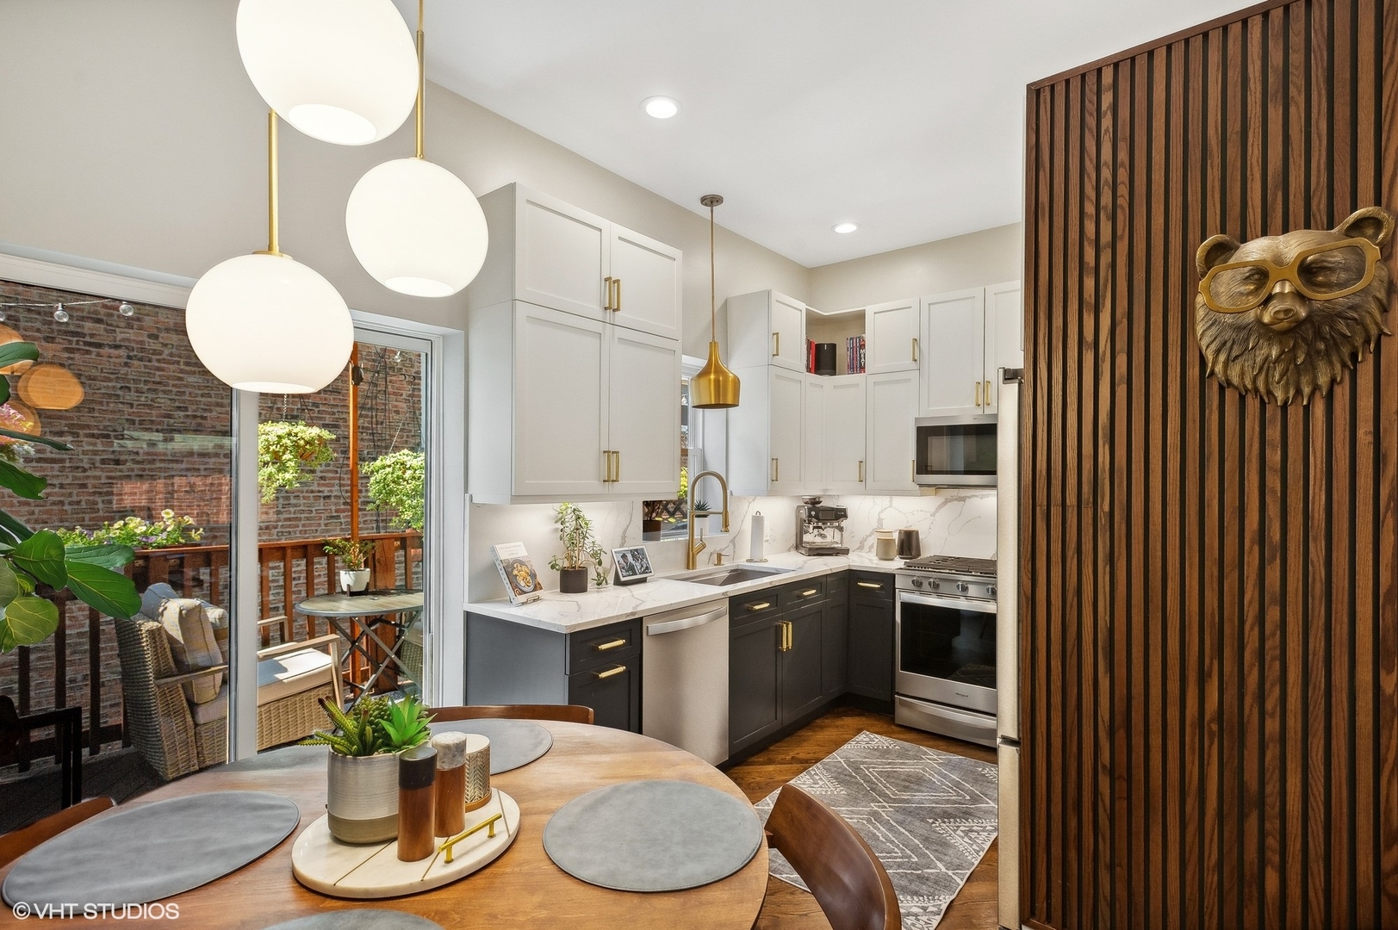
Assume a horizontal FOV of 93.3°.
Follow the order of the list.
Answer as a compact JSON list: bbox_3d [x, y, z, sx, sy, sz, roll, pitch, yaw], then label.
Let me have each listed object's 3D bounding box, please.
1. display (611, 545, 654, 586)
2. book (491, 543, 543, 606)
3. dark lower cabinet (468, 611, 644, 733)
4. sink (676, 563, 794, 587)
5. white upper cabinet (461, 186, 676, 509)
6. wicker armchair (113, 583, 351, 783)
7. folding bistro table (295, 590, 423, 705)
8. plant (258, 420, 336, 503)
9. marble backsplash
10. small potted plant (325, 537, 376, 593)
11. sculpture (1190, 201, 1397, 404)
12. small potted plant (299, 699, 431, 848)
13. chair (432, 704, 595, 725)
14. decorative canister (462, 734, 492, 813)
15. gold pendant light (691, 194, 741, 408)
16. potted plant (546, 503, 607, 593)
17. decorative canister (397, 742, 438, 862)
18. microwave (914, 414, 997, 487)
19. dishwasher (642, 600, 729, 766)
[{"bbox_3d":[-0.337,0.502,3.294,0.105,0.183,0.240,0,-1,39],"label":"display"},{"bbox_3d":[-0.766,0.457,2.809,0.026,0.256,0.200,-27,-9,16],"label":"book"},{"bbox_3d":[-0.605,1.053,2.714,0.645,0.880,0.385,0,-1,39],"label":"dark lower cabinet"},{"bbox_3d":[0.177,0.729,3.641,0.420,0.230,0.760,0,-1,39],"label":"sink"},{"bbox_3d":[-0.526,-0.468,3.060,0.320,1.256,1.000,0,-1,39],"label":"white upper cabinet"},{"bbox_3d":[-2.530,1.085,3.565,0.710,0.820,0.870,0,-1,39],"label":"wicker armchair"},{"bbox_3d":[-1.901,1.142,3.794,0.725,0.725,0.725,0,-1,39],"label":"folding bistro table"},{"bbox_3d":[-2.381,-0.022,3.850,0.500,0.485,0.470,1,-1,-32],"label":"plant"},{"bbox_3d":[0.561,0.376,3.347,1.650,0.456,2.845,0,-1,39],"label":"marble backsplash"},{"bbox_3d":[-2.096,0.605,3.975,0.250,0.330,0.260,0,-1,39],"label":"small potted plant"},{"bbox_3d":[1.398,-0.369,1.563,0.355,0.447,0.180,0,-1,39],"label":"sculpture"},{"bbox_3d":[-0.662,0.591,1.311,0.235,0.245,0.205,1,-1,-26],"label":"small potted plant"},{"bbox_3d":[-0.558,1.102,1.750,0.510,0.765,0.520,1,-1,-11],"label":"chair"},{"bbox_3d":[-0.482,0.634,1.358,0.100,0.117,0.100,0,-1,39],"label":"decorative canister"},{"bbox_3d":[0.083,-0.924,3.756,0.285,1.173,0.285,1,-1,0],"label":"gold pendant light"},{"bbox_3d":[-0.566,0.383,3.092,0.205,0.410,0.240,0,-1,39],"label":"potted plant"},{"bbox_3d":[-0.519,0.625,1.219,0.065,0.178,0.065,0,-1,39],"label":"decorative canister"},{"bbox_3d":[1.757,-0.085,3.990,0.757,0.426,0.400,0,-1,39],"label":"microwave"},{"bbox_3d":[-0.256,1.049,3.094,0.610,0.844,0.603,0,-1,39],"label":"dishwasher"}]

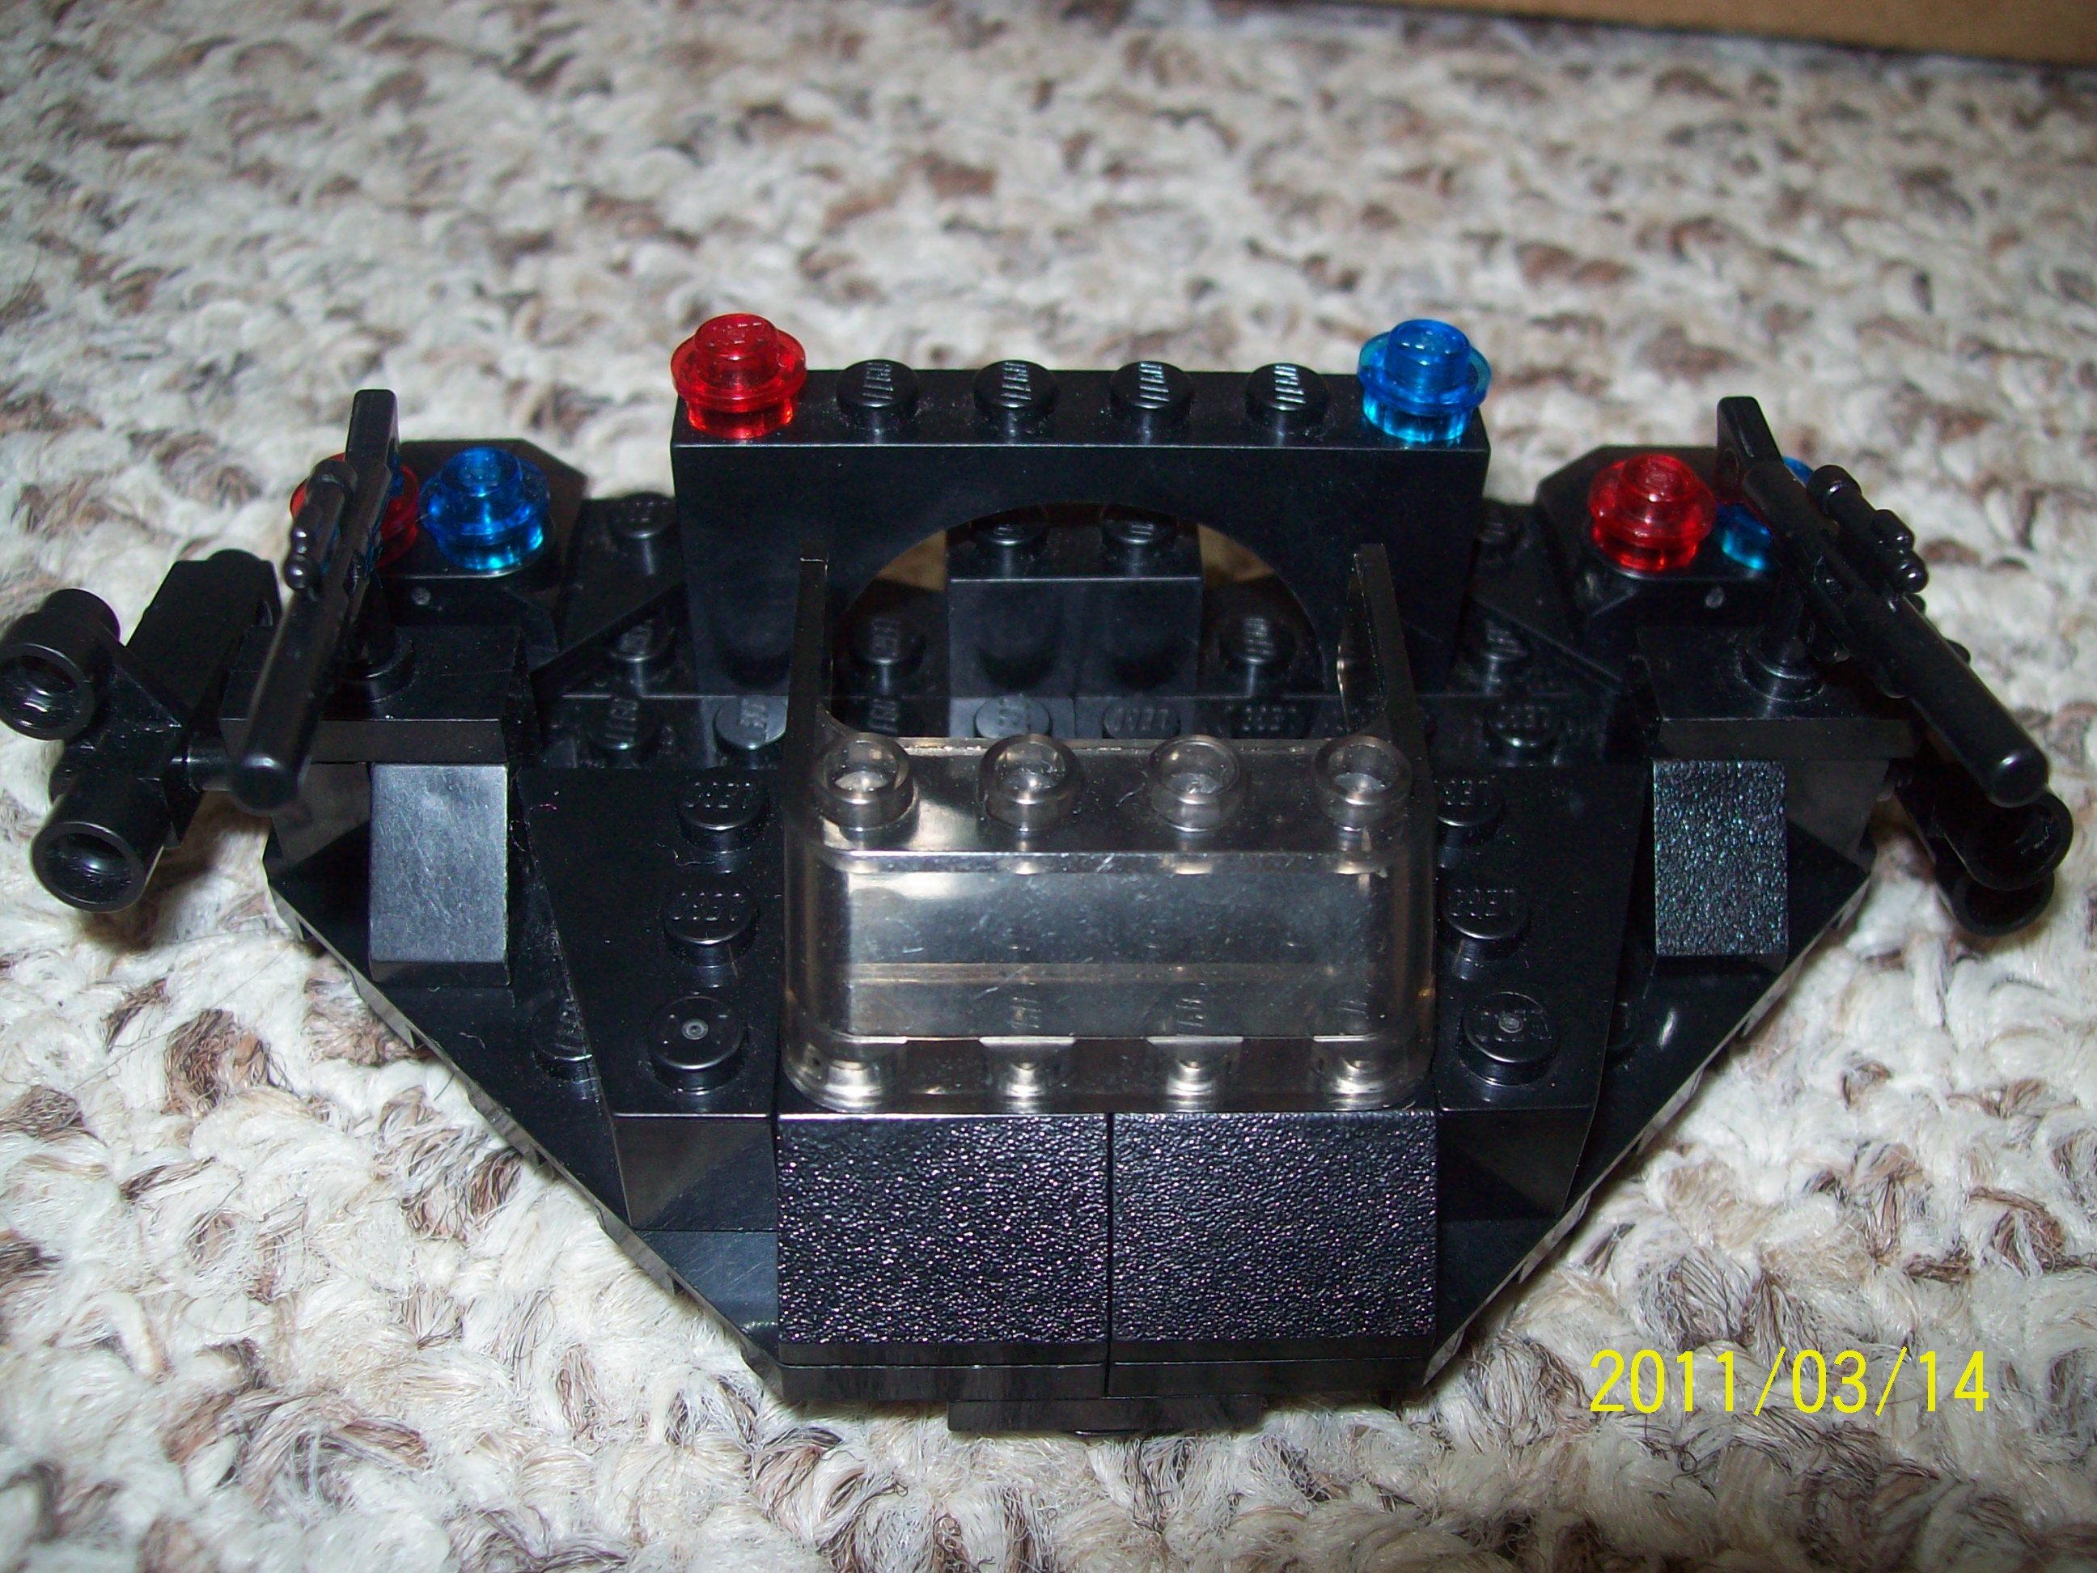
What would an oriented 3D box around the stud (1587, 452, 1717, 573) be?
[{"bbox_3d":[0.038,-0.017,0.138,0.008,0.005,0.008,0,43,-2],"label":"stud"}]

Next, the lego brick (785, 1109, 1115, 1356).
[{"bbox_3d":[-0.005,0.019,0.109,0.016,0.010,0.016,0,43,-2],"label":"lego brick"}]

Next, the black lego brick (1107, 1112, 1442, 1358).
[{"bbox_3d":[0.011,0.019,0.109,0.016,0.010,0.016,0,43,-2],"label":"black lego brick"}]

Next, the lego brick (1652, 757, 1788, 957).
[{"bbox_3d":[0.039,0.002,0.131,0.008,0.010,0.016,0,43,-2],"label":"lego brick"}]

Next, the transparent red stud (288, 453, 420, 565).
[{"bbox_3d":[-0.043,-0.017,0.135,0.008,0.005,0.008,0,43,-2],"label":"transparent red stud"}]

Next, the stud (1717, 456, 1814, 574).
[{"bbox_3d":[0.046,-0.017,0.138,0.008,0.005,0.008,0,43,-2],"label":"stud"}]

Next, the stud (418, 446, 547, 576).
[{"bbox_3d":[-0.035,-0.017,0.135,0.008,0.005,0.008,0,43,-2],"label":"stud"}]

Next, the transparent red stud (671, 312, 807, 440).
[{"bbox_3d":[-0.018,-0.024,0.128,0.008,0.005,0.008,0,43,-2],"label":"transparent red stud"}]

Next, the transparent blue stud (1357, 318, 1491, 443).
[{"bbox_3d":[0.022,-0.024,0.129,0.008,0.005,0.008,0,43,-2],"label":"transparent blue stud"}]

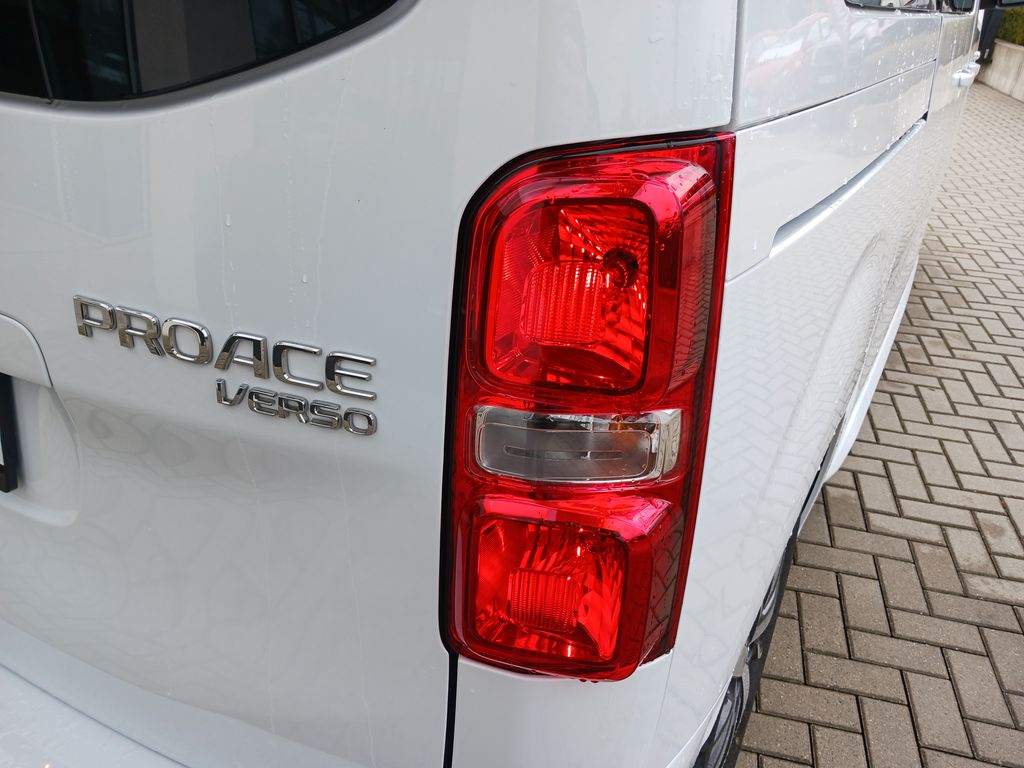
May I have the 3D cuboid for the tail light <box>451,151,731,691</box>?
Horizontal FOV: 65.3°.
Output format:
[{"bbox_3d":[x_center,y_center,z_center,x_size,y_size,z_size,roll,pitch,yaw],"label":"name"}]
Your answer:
[{"bbox_3d":[0.060,0.028,0.624,0.176,0.420,0.170,10,26,17],"label":"tail light"}]

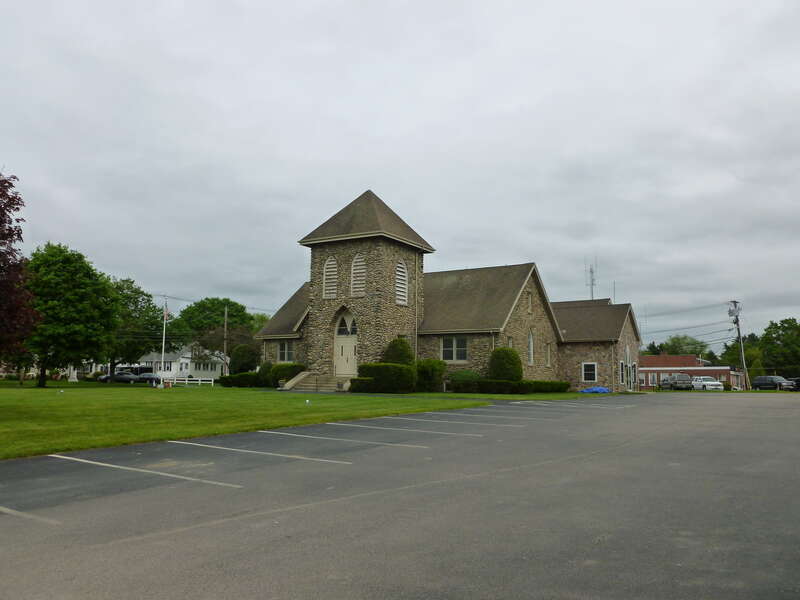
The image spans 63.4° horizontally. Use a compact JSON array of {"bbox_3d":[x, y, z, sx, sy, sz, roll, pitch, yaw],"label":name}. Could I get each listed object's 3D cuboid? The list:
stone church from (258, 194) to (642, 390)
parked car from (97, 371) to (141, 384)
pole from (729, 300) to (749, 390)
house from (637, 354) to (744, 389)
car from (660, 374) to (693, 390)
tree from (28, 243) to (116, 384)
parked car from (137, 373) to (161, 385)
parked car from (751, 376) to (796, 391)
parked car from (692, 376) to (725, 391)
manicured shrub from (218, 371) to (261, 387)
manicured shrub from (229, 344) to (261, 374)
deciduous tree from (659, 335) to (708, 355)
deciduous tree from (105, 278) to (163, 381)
[{"bbox_3d":[4.285,0.568,51.084,23.660,12.830,32.640,-4,-8,30],"label":"stone church"},{"bbox_3d":[-34.542,9.606,79.576,4.850,1.460,1.830,4,-7,-32],"label":"parked car"},{"bbox_3d":[40.233,5.447,76.415,1.500,10.630,1.200,-7,-8,29],"label":"pole"},{"bbox_3d":[38.377,9.998,90.386,17.000,5.000,13.000,-4,-8,30],"label":"house"},{"bbox_3d":[31.794,9.595,74.396,1.920,1.900,4.900,-1,-7,7],"label":"car"},{"bbox_3d":[-23.165,1.001,45.643,6.300,10.240,6.300,4,-8,-27],"label":"tree"},{"bbox_3d":[-32.831,10.058,83.075,4.600,1.440,1.800,-2,-6,21],"label":"parked car"},{"bbox_3d":[47.399,10.558,82.093,1.950,1.780,4.900,2,-6,-16],"label":"parked car"},{"bbox_3d":[35.711,9.755,74.882,1.830,1.720,4.600,0,-7,4],"label":"parked car"},{"bbox_3d":[-12.026,5.974,48.557,4.000,1.100,1.300,-3,-7,30],"label":"manicured shrub"},{"bbox_3d":[-12.106,5.173,50.314,2.800,3.420,2.800,2,-7,-13],"label":"manicured shrub"},{"bbox_3d":[58.477,12.364,132.512,9.000,9.800,9.000,0,-6,0],"label":"deciduous tree"},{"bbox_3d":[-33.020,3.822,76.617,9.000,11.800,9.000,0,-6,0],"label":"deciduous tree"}]

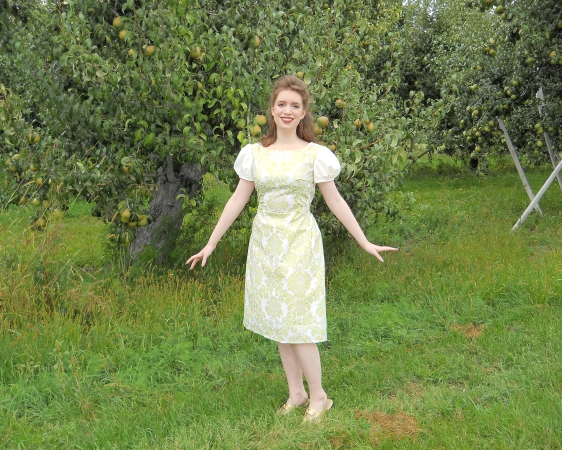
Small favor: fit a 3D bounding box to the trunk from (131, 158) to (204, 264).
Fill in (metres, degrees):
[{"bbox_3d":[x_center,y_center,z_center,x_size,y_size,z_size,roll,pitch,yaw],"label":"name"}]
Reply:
[{"bbox_3d":[-1.010,-0.090,5.650,0.600,0.920,0.480,0,10,0],"label":"trunk"}]

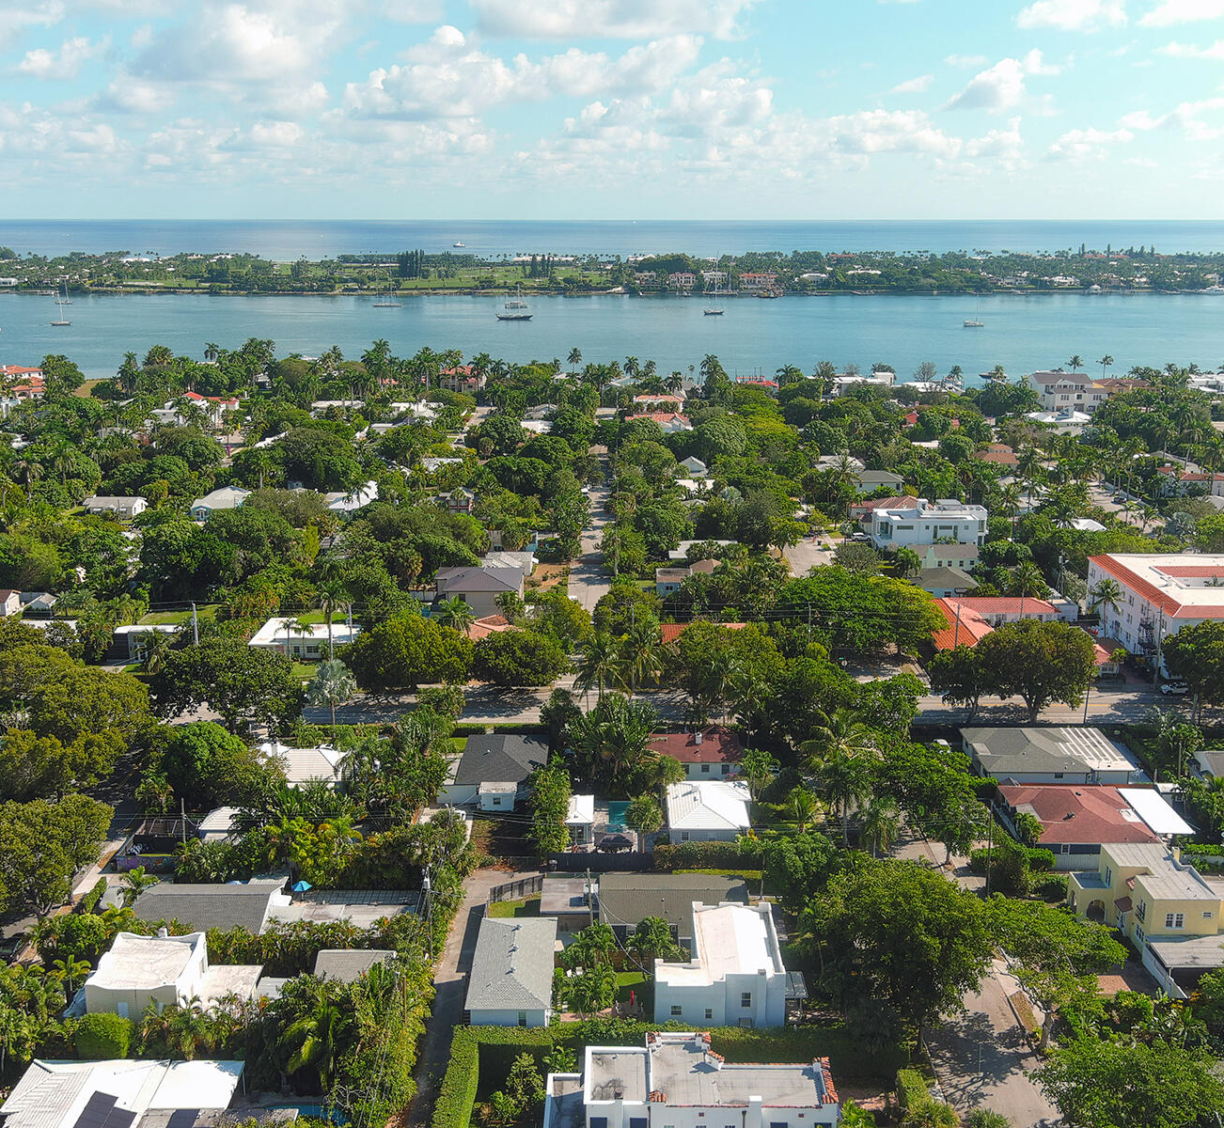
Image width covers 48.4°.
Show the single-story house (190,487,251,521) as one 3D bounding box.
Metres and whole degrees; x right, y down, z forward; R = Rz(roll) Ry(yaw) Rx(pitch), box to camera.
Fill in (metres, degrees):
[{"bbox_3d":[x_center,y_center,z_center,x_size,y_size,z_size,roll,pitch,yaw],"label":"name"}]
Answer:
[{"bbox_3d":[-90.701,-14.162,319.271,11.470,4.700,17.888,0,14,0],"label":"single-story house"}]

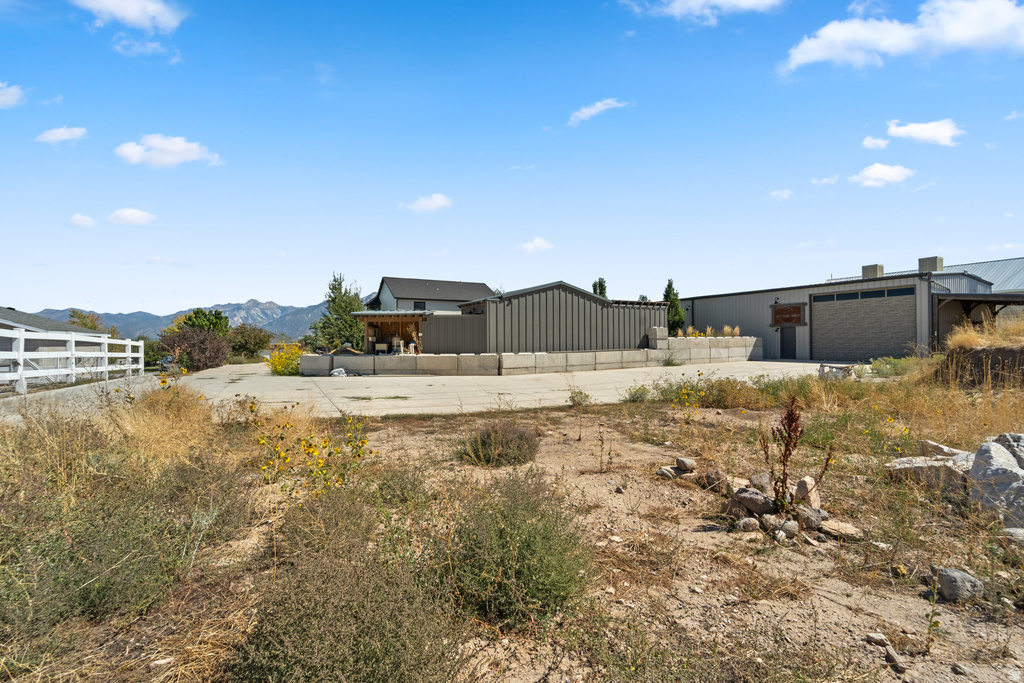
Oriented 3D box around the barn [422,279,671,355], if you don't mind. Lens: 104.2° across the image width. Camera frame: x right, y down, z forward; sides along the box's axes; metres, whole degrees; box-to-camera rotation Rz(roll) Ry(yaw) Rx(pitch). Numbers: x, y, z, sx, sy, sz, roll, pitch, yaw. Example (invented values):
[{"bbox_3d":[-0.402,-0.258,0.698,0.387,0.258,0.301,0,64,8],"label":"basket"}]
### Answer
[{"bbox_3d":[1.950,-1.300,24.200,13.200,3.800,6.900,-1,0,-27],"label":"barn"}]

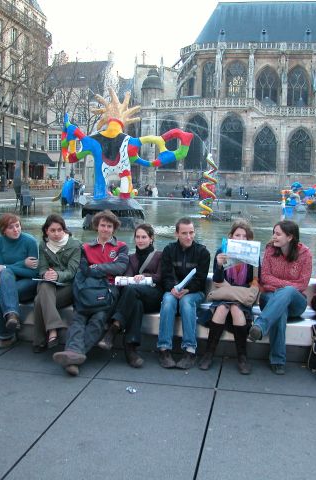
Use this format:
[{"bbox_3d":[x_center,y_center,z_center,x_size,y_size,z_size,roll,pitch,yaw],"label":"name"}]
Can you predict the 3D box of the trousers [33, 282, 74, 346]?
[{"bbox_3d":[-1.010,0.658,4.980,0.390,0.600,0.570,1,6,0],"label":"trousers"}]

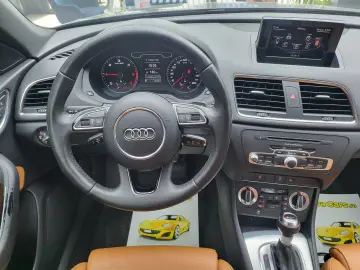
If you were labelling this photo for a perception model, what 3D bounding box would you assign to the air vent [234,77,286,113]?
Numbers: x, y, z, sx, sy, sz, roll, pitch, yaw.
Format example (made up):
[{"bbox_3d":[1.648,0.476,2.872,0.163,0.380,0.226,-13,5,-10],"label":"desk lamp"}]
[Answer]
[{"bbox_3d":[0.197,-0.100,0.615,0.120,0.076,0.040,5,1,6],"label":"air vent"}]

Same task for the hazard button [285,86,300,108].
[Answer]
[{"bbox_3d":[0.270,-0.090,0.600,0.033,0.050,0.020,5,1,6],"label":"hazard button"}]

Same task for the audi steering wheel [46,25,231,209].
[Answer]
[{"bbox_3d":[-0.087,-0.032,0.530,0.372,0.370,0.090,2,8,1],"label":"audi steering wheel"}]

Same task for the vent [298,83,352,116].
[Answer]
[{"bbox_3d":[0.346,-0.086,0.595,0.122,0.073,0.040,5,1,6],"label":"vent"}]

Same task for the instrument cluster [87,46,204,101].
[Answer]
[{"bbox_3d":[-0.094,-0.169,0.690,0.320,0.145,0.070,2,9,2],"label":"instrument cluster"}]

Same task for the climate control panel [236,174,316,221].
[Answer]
[{"bbox_3d":[0.249,0.166,0.650,0.188,0.090,0.040,4,8,8],"label":"climate control panel"}]

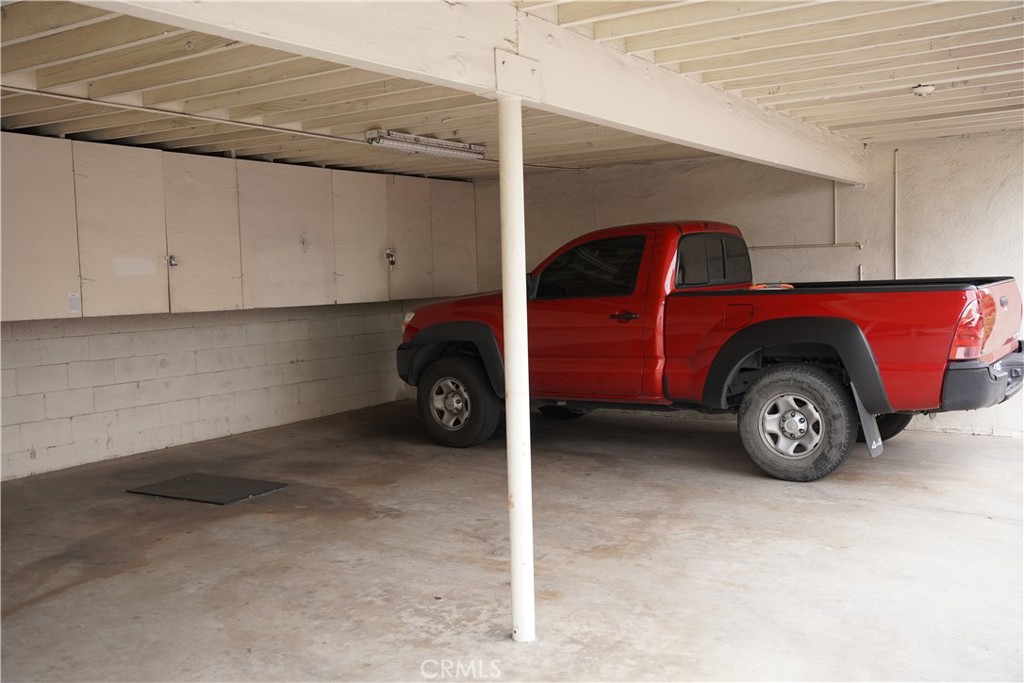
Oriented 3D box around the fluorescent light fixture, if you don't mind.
[{"bbox_3d":[-0.612,-1.438,7.131,0.135,0.110,1.207,1,5,33],"label":"fluorescent light fixture"}]

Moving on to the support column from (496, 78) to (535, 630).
[{"bbox_3d":[0.021,0.120,3.662,0.088,2.056,0.088,1,5,33],"label":"support column"}]

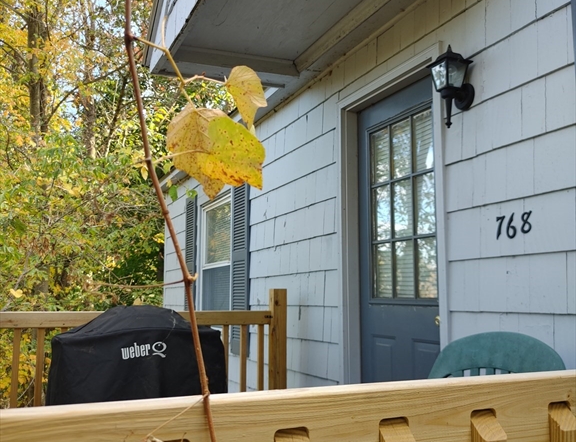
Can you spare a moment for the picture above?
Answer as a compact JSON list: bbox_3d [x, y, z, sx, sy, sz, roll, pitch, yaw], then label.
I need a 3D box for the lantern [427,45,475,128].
[{"bbox_3d":[0.679,-0.559,2.397,0.155,0.364,0.136,4,-9,-26],"label":"lantern"}]

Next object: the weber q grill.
[{"bbox_3d":[-0.736,0.889,2.739,0.780,0.960,0.540,4,-9,-26],"label":"weber q grill"}]

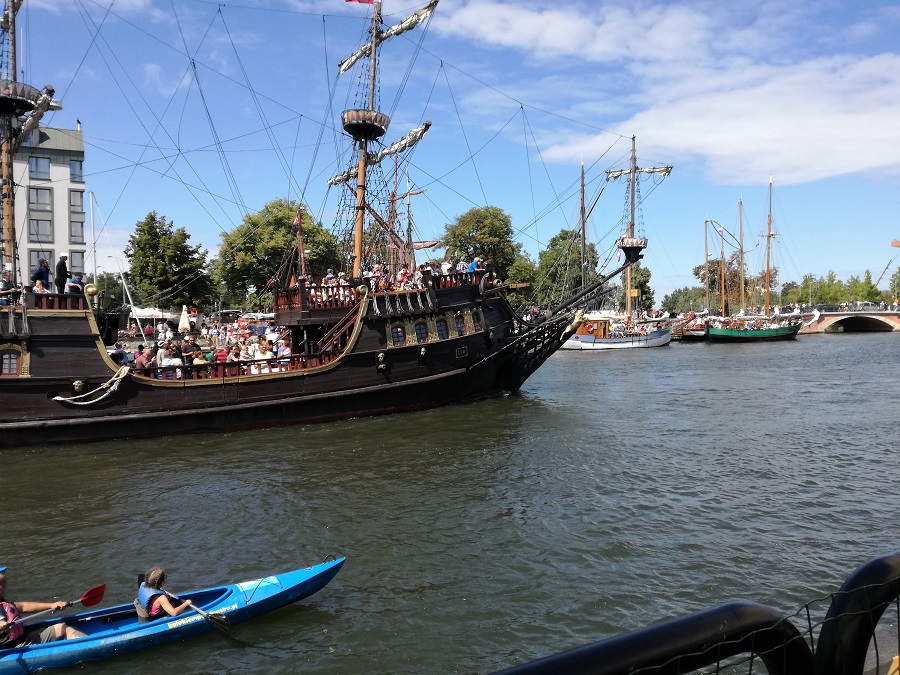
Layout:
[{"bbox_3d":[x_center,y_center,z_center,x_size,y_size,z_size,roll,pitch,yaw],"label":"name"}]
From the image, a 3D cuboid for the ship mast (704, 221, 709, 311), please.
[{"bbox_3d":[32.519,-9.128,89.000,0.350,11.600,0.350,0,2,0],"label":"ship mast"}]

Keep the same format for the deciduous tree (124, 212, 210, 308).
[{"bbox_3d":[-32.999,-8.410,82.000,9.600,12.300,9.200,0,2,0],"label":"deciduous tree"}]

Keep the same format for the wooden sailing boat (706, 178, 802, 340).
[{"bbox_3d":[36.936,-9.433,86.000,15.000,20.000,4.300,-1,2,-30],"label":"wooden sailing boat"}]

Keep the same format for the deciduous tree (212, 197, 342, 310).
[{"bbox_3d":[-21.008,-9.566,85.000,14.300,14.300,13.000,0,2,0],"label":"deciduous tree"}]

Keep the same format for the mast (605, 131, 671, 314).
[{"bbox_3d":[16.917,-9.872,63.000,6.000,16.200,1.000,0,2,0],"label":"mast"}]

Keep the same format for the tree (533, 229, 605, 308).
[{"bbox_3d":[15.530,-8.519,92.000,9.200,11.800,8.800,0,2,0],"label":"tree"}]

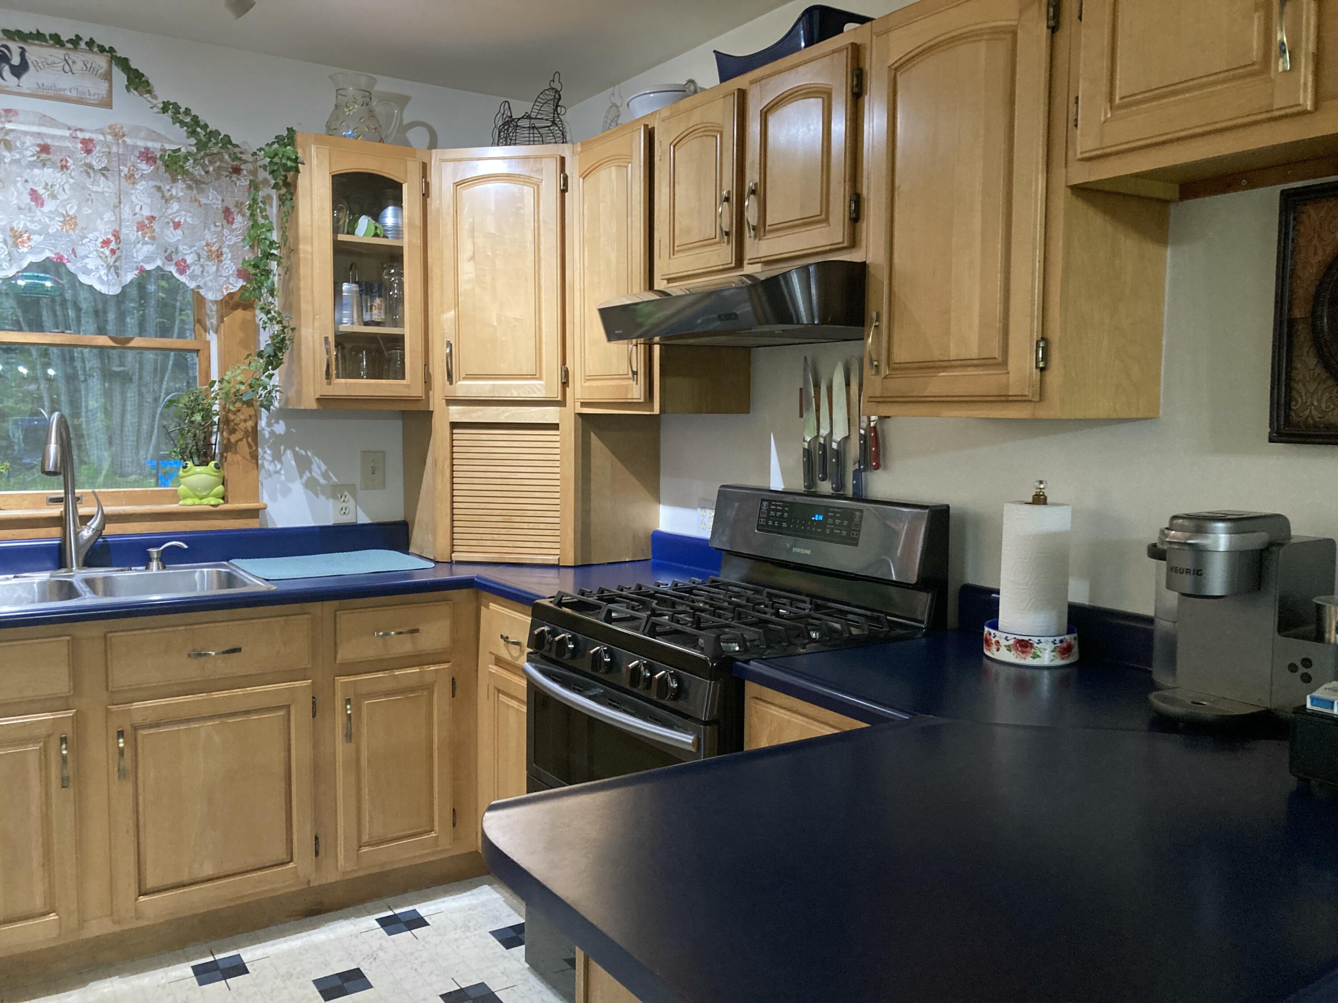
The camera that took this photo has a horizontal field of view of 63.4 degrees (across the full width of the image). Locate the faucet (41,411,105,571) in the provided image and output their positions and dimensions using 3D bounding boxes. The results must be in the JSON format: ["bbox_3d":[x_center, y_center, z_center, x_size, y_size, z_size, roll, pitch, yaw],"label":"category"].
[{"bbox_3d":[-1.570,-0.014,2.859,0.117,0.431,0.248,-1,5,-19],"label":"faucet"}]

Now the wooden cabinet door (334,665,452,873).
[{"bbox_3d":[-0.751,0.724,2.975,0.320,0.527,0.024,-3,6,-33],"label":"wooden cabinet door"}]

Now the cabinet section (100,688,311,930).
[{"bbox_3d":[-1.282,0.721,2.936,0.473,0.534,0.560,-3,6,-33],"label":"cabinet section"}]

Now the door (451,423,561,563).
[{"bbox_3d":[-0.498,-0.025,3.286,0.342,0.423,0.022,1,5,12],"label":"door"}]

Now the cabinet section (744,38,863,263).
[{"bbox_3d":[0.402,-0.734,2.391,0.314,0.396,0.334,-3,6,-33],"label":"cabinet section"}]

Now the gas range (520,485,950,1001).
[{"bbox_3d":[0.108,0.586,2.485,0.695,1.185,0.757,-3,6,-33],"label":"gas range"}]

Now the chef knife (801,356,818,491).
[{"bbox_3d":[0.359,-0.198,2.729,0.023,0.336,0.050,-3,6,-33],"label":"chef knife"}]

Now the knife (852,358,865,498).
[{"bbox_3d":[0.451,-0.157,2.594,0.023,0.381,0.043,-3,6,-33],"label":"knife"}]

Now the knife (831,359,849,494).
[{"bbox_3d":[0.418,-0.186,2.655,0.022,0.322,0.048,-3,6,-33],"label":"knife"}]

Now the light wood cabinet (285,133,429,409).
[{"bbox_3d":[-0.944,-0.656,3.239,0.378,0.761,0.325,-3,6,-33],"label":"light wood cabinet"}]

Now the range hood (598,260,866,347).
[{"bbox_3d":[0.214,-0.448,2.489,0.532,0.138,0.760,-3,6,-33],"label":"range hood"}]

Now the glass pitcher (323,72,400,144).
[{"bbox_3d":[-0.908,-1.145,3.210,0.222,0.212,0.170,-3,6,-33],"label":"glass pitcher"}]

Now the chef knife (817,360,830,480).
[{"bbox_3d":[0.390,-0.182,2.684,0.023,0.274,0.042,-3,6,-33],"label":"chef knife"}]

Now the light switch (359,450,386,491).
[{"bbox_3d":[-0.957,-0.100,3.504,0.075,0.121,0.014,-3,6,-33],"label":"light switch"}]

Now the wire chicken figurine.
[{"bbox_3d":[-0.428,-1.179,3.321,0.207,0.245,0.143,2,5,18],"label":"wire chicken figurine"}]

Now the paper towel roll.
[{"bbox_3d":[0.702,0.145,2.082,0.123,0.281,0.123,0,5,0],"label":"paper towel roll"}]

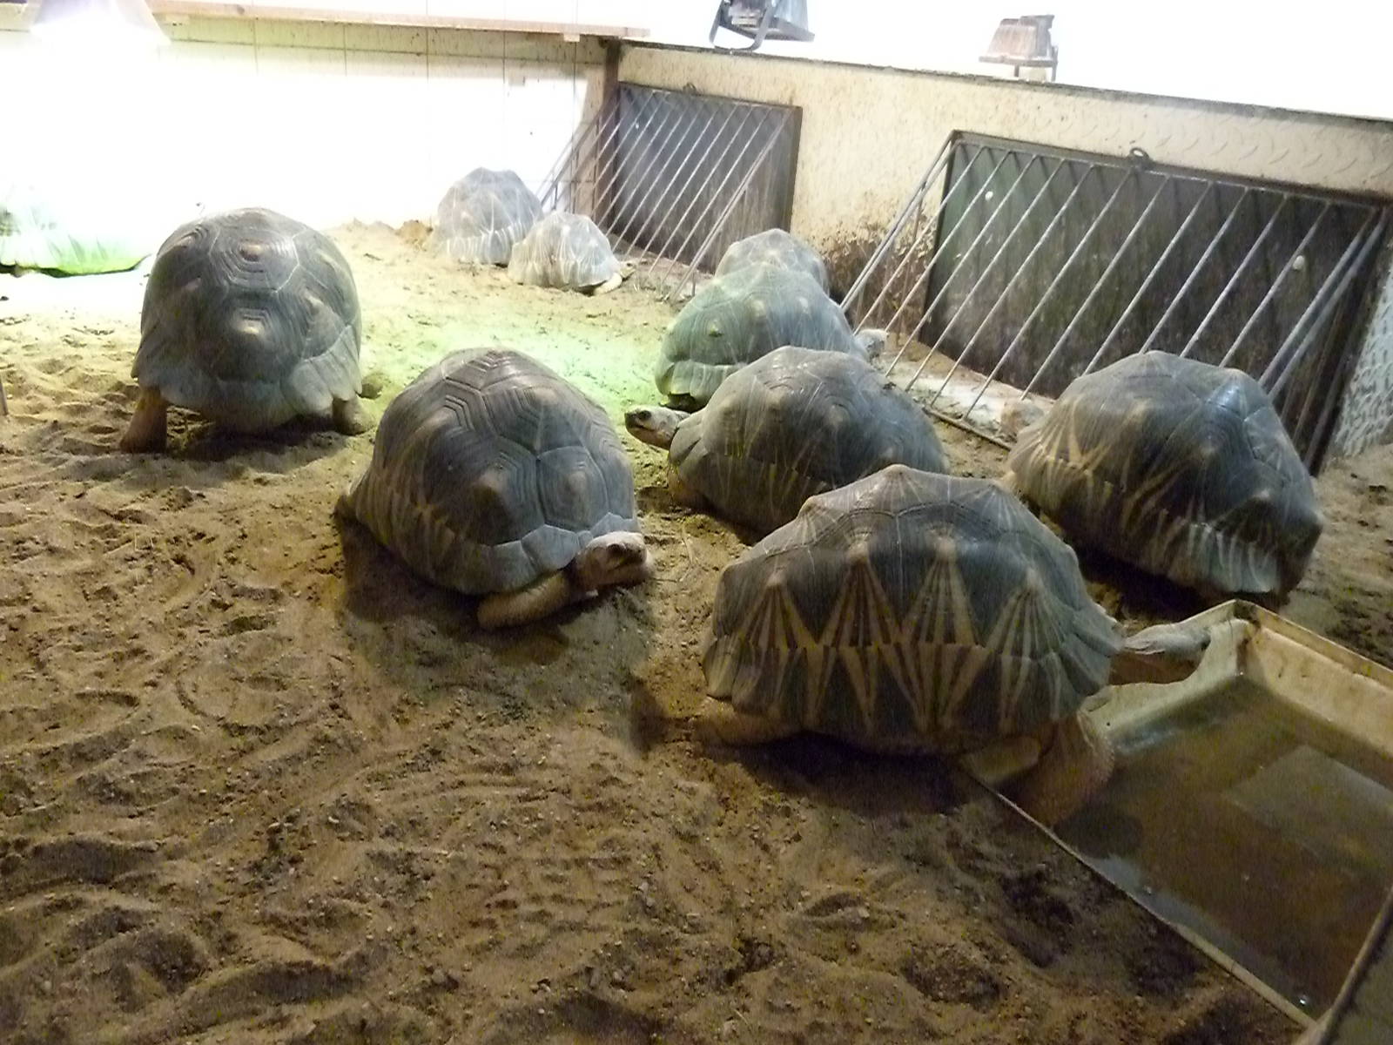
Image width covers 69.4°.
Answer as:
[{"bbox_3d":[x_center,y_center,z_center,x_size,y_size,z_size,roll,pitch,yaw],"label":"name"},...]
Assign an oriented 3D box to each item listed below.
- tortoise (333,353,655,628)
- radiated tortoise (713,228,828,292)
[{"bbox_3d":[-0.204,-0.064,1.063,0.420,0.213,0.280,25,33,36],"label":"tortoise"},{"bbox_3d":[0.159,-0.497,2.023,0.235,0.193,0.365,9,26,10],"label":"radiated tortoise"}]

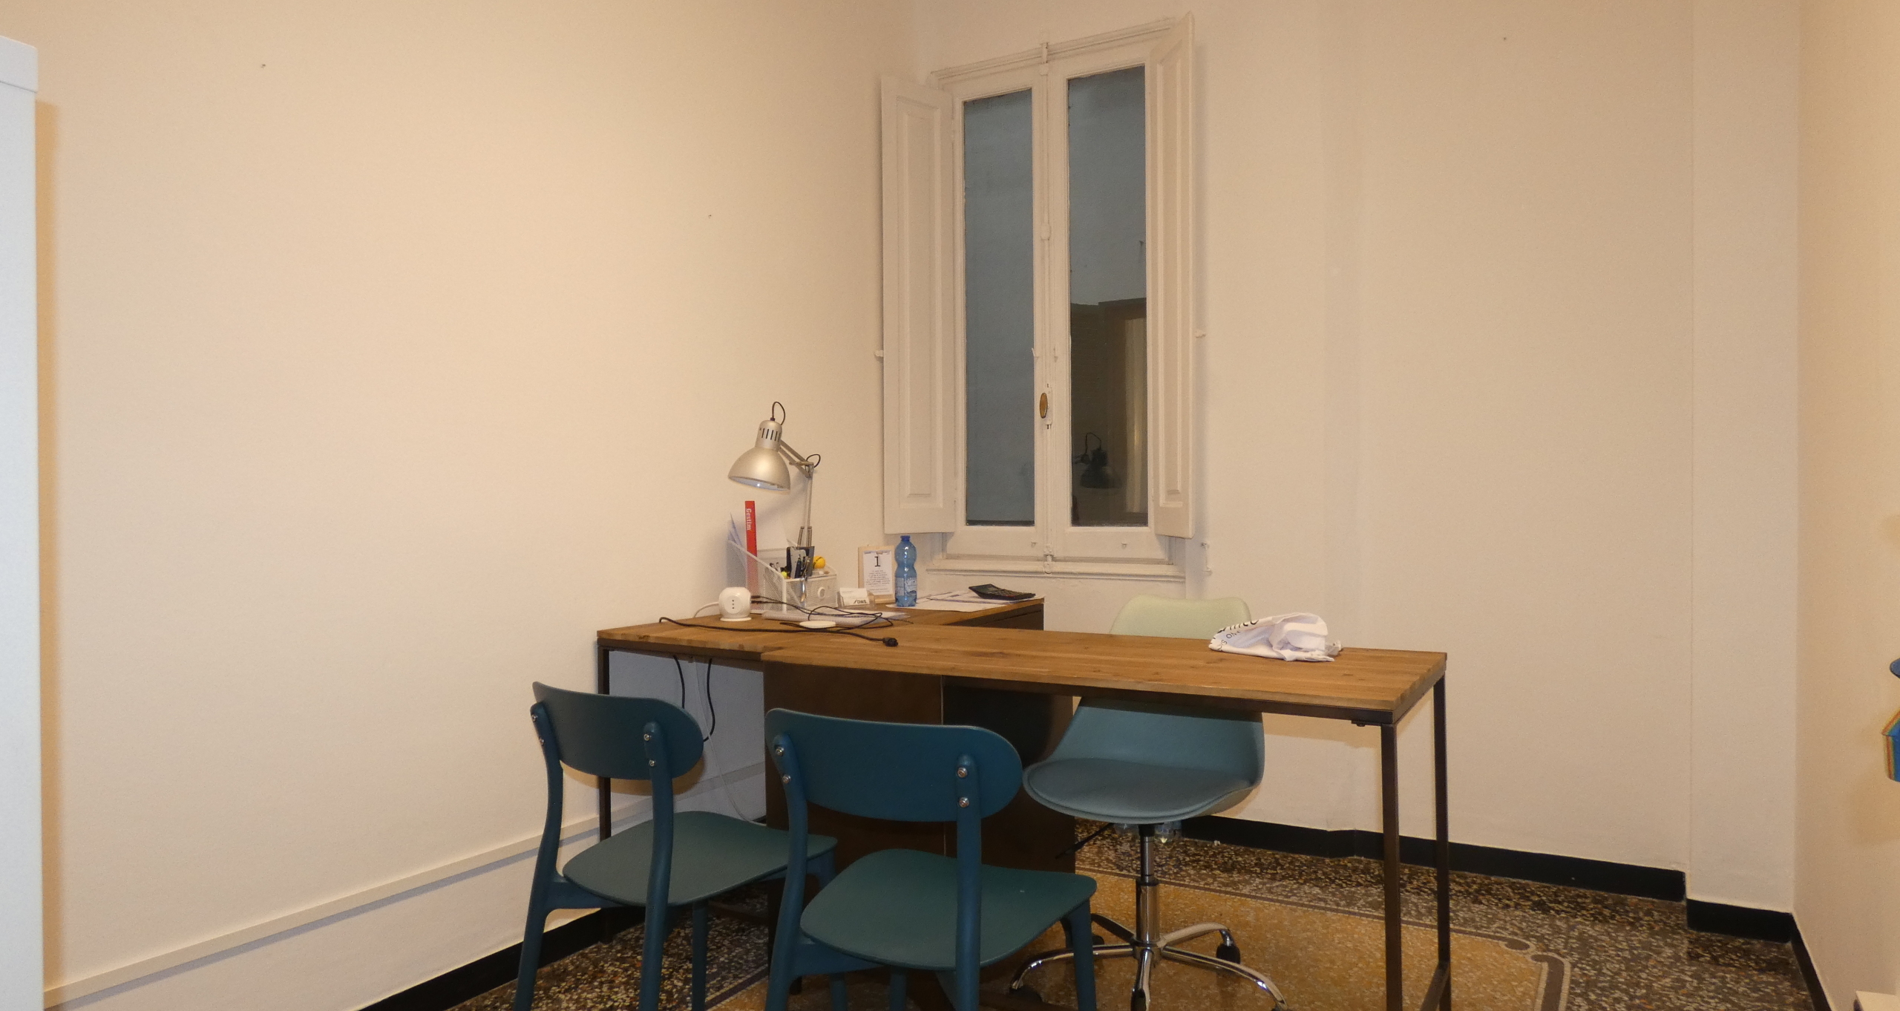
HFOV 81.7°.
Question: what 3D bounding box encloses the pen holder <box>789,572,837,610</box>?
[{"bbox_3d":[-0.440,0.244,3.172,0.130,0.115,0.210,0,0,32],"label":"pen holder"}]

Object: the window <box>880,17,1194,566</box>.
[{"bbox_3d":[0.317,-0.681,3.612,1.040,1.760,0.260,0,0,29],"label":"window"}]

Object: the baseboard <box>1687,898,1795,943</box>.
[{"bbox_3d":[1.913,1.009,2.664,0.210,0.073,0.025,0,0,25],"label":"baseboard"}]

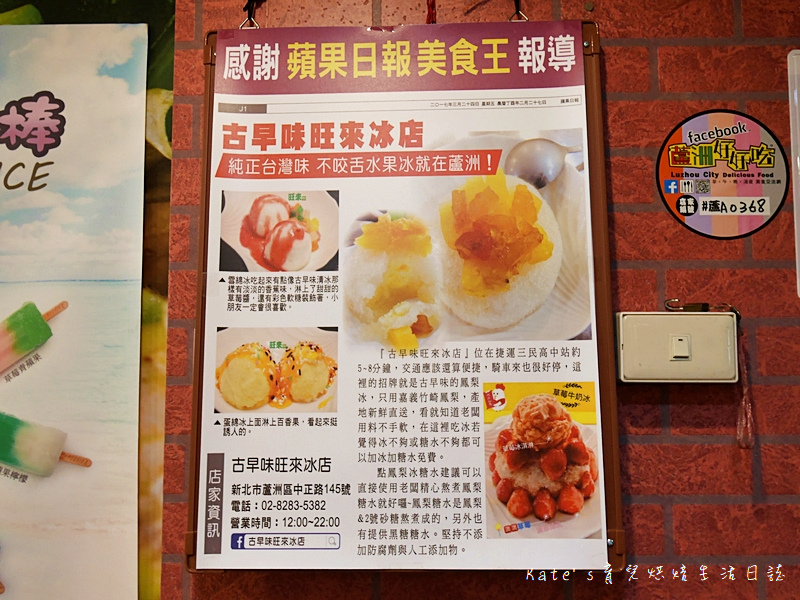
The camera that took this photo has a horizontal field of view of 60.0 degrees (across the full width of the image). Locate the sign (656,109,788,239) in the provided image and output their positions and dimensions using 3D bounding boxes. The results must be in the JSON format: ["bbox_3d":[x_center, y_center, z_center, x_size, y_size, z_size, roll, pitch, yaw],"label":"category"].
[{"bbox_3d":[0.364,-0.142,0.780,0.150,0.150,0.004,0,-5,1],"label":"sign"}]

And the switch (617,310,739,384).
[{"bbox_3d":[0.294,0.051,0.748,0.123,0.074,0.037,0,-5,1],"label":"switch"}]

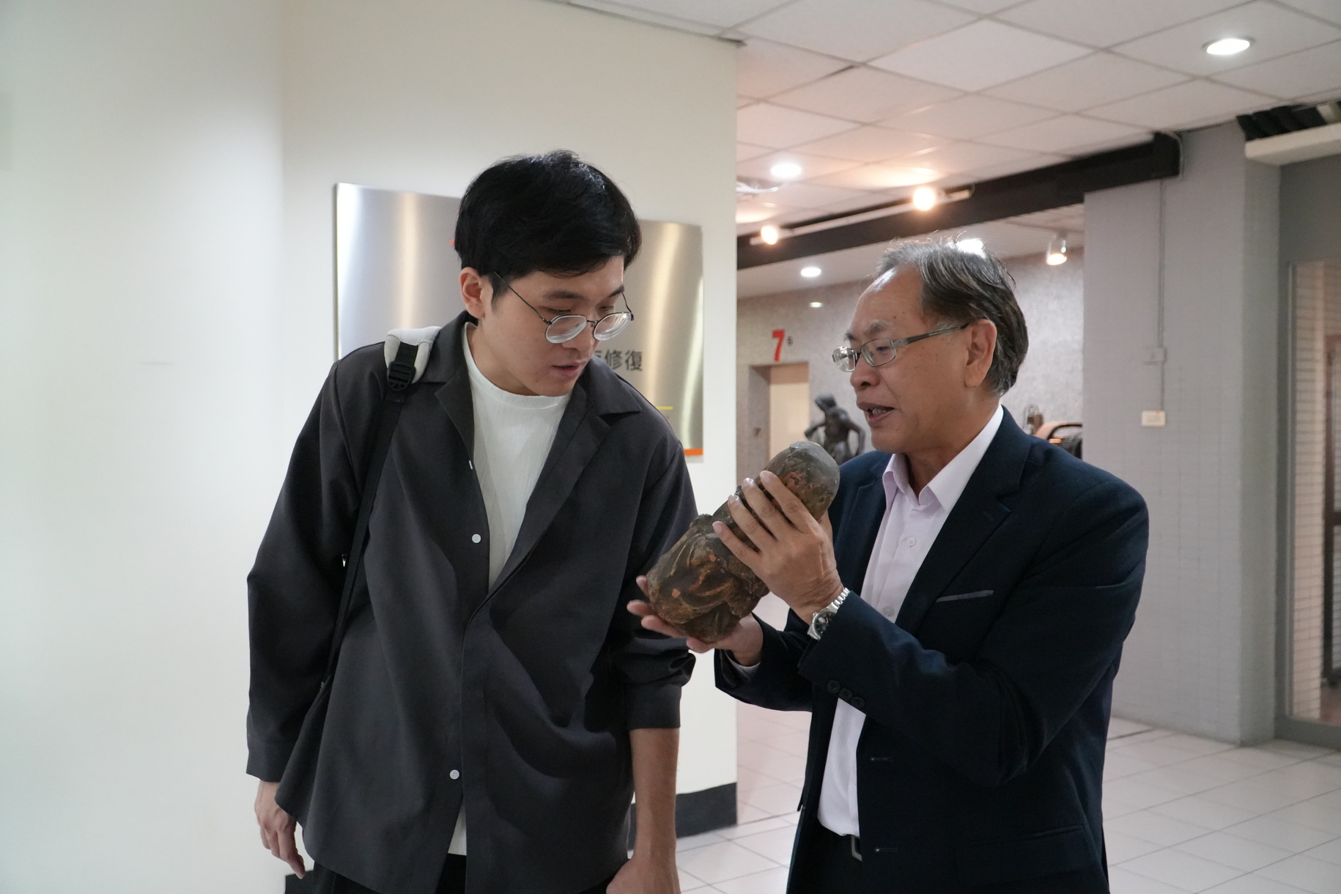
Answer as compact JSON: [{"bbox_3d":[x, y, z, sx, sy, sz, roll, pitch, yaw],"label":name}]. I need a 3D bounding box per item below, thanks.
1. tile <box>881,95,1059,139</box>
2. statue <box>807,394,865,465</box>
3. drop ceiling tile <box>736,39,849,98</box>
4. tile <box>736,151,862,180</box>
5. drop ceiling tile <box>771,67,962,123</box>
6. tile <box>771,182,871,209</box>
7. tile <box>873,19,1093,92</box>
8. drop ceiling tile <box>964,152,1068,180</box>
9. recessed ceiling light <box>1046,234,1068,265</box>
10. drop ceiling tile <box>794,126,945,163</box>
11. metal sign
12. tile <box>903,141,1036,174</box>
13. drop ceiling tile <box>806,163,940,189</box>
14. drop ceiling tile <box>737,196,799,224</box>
[{"bbox_3d":[1.295,-1.447,4.883,0.603,0.020,0.603,-1,2,-33],"label":"tile"},{"bbox_3d":[1.487,-0.022,10.076,0.538,0.900,0.500,0,1,8],"label":"statue"},{"bbox_3d":[0.285,-1.431,4.224,0.600,0.020,0.600,-1,2,-33],"label":"drop ceiling tile"},{"bbox_3d":[0.640,-1.489,5.891,0.600,0.020,0.600,-1,2,-33],"label":"tile"},{"bbox_3d":[0.790,-1.438,4.554,0.603,0.020,0.603,-1,2,-33],"label":"drop ceiling tile"},{"bbox_3d":[0.817,-1.518,6.725,0.600,0.020,0.600,-1,2,-33],"label":"tile"},{"bbox_3d":[1.120,-1.426,4.049,0.603,0.020,0.603,-1,2,-33],"label":"tile"},{"bbox_3d":[1.803,-1.486,5.928,0.170,0.020,0.600,-1,2,-33],"label":"drop ceiling tile"},{"bbox_3d":[2.745,-1.399,7.936,0.150,0.210,0.160,0,1,19],"label":"recessed ceiling light"},{"bbox_3d":[0.968,-1.470,5.386,0.600,0.020,0.600,-1,2,-33],"label":"drop ceiling tile"},{"bbox_3d":[-0.417,-0.350,3.458,1.229,0.775,0.040,-1,2,-33],"label":"metal sign"},{"bbox_3d":[1.470,-1.468,5.718,0.603,0.020,0.603,-1,2,-33],"label":"tile"},{"bbox_3d":[1.146,-1.499,6.220,0.600,0.020,0.600,-1,2,-33],"label":"drop ceiling tile"},{"bbox_3d":[0.489,-1.538,7.230,0.600,0.020,0.600,-1,2,-33],"label":"drop ceiling tile"}]

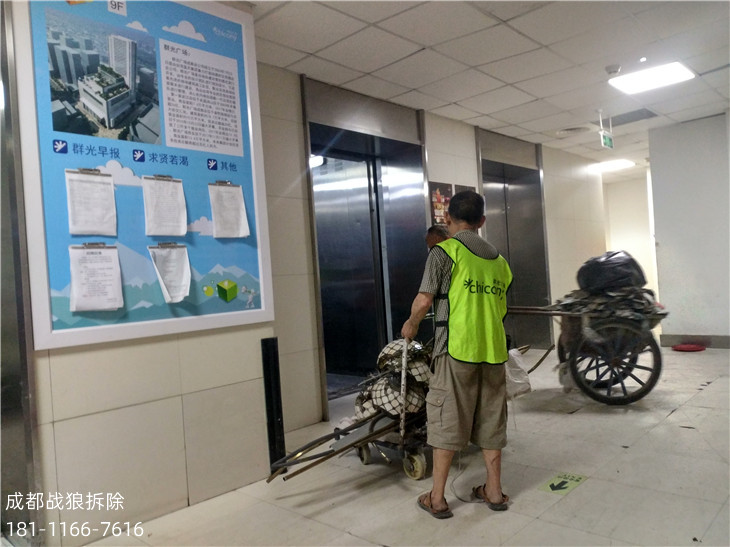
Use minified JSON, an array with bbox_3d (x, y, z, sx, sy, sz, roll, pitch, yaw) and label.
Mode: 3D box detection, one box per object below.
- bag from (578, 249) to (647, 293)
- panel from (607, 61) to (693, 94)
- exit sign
[{"bbox_3d":[2.122,-0.010,4.900,0.570,0.380,0.490,-3,0,7],"label":"bag"},{"bbox_3d":[2.598,-1.781,5.162,0.600,0.060,0.600,-4,-1,43],"label":"panel"},{"bbox_3d":[2.666,-1.453,6.238,0.030,0.170,0.360,-4,-1,43],"label":"exit sign"}]

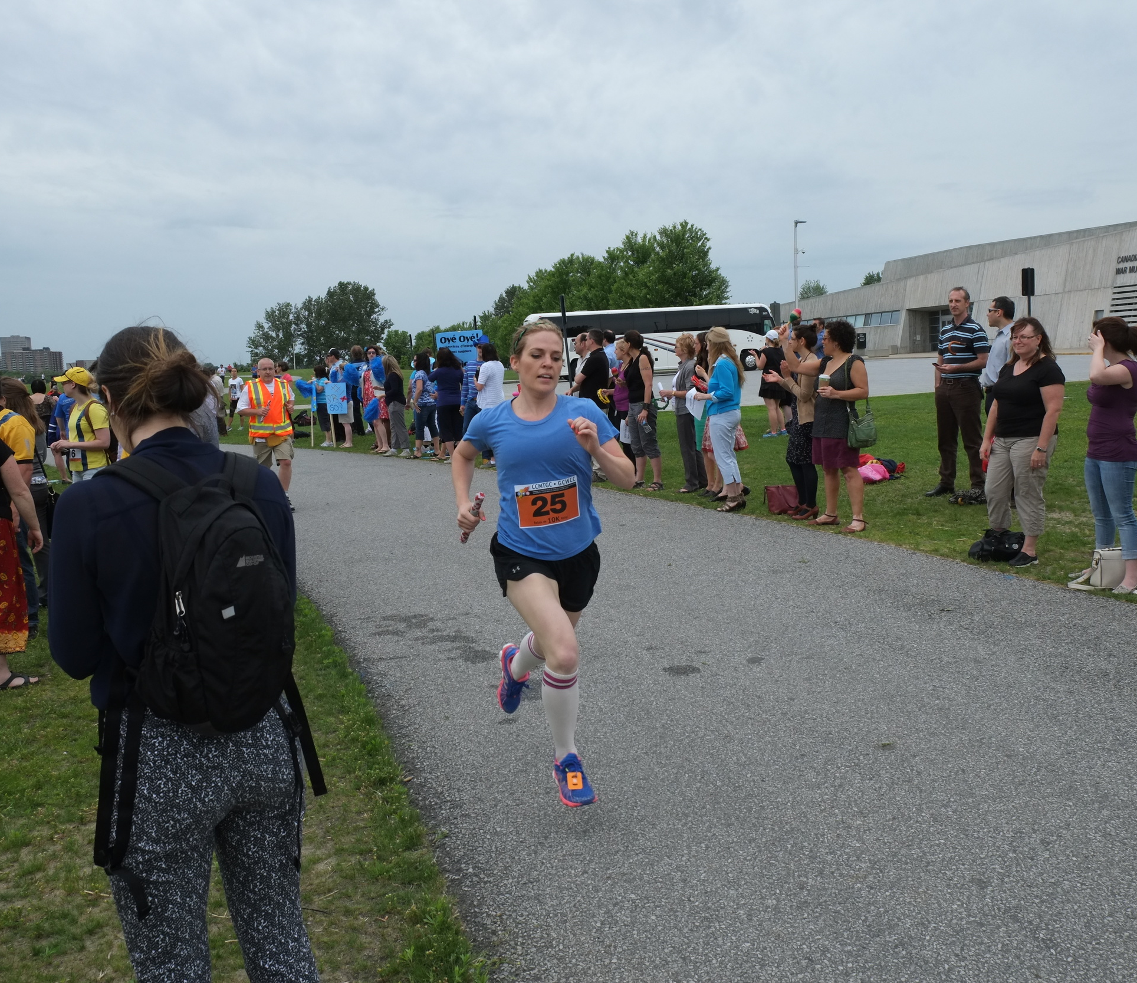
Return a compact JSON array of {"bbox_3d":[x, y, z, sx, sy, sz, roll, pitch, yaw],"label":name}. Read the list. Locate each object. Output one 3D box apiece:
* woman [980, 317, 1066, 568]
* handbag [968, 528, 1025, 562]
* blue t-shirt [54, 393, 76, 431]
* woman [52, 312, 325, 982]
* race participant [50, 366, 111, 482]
[{"bbox_3d":[3.098,-0.347,7.500,0.400,1.650,0.560,-7,8,-34],"label":"woman"},{"bbox_3d":[2.911,0.348,7.565,0.330,0.220,0.200,-1,7,6],"label":"handbag"},{"bbox_3d":[-7.840,-1.188,17.300,0.450,0.640,0.330,3,9,37],"label":"blue t-shirt"},{"bbox_3d":[-0.708,0.558,2.100,0.460,1.670,0.430,-8,9,-35],"label":"woman"},{"bbox_3d":[-4.030,-0.177,9.200,0.440,1.690,0.450,-9,9,-39],"label":"race participant"}]

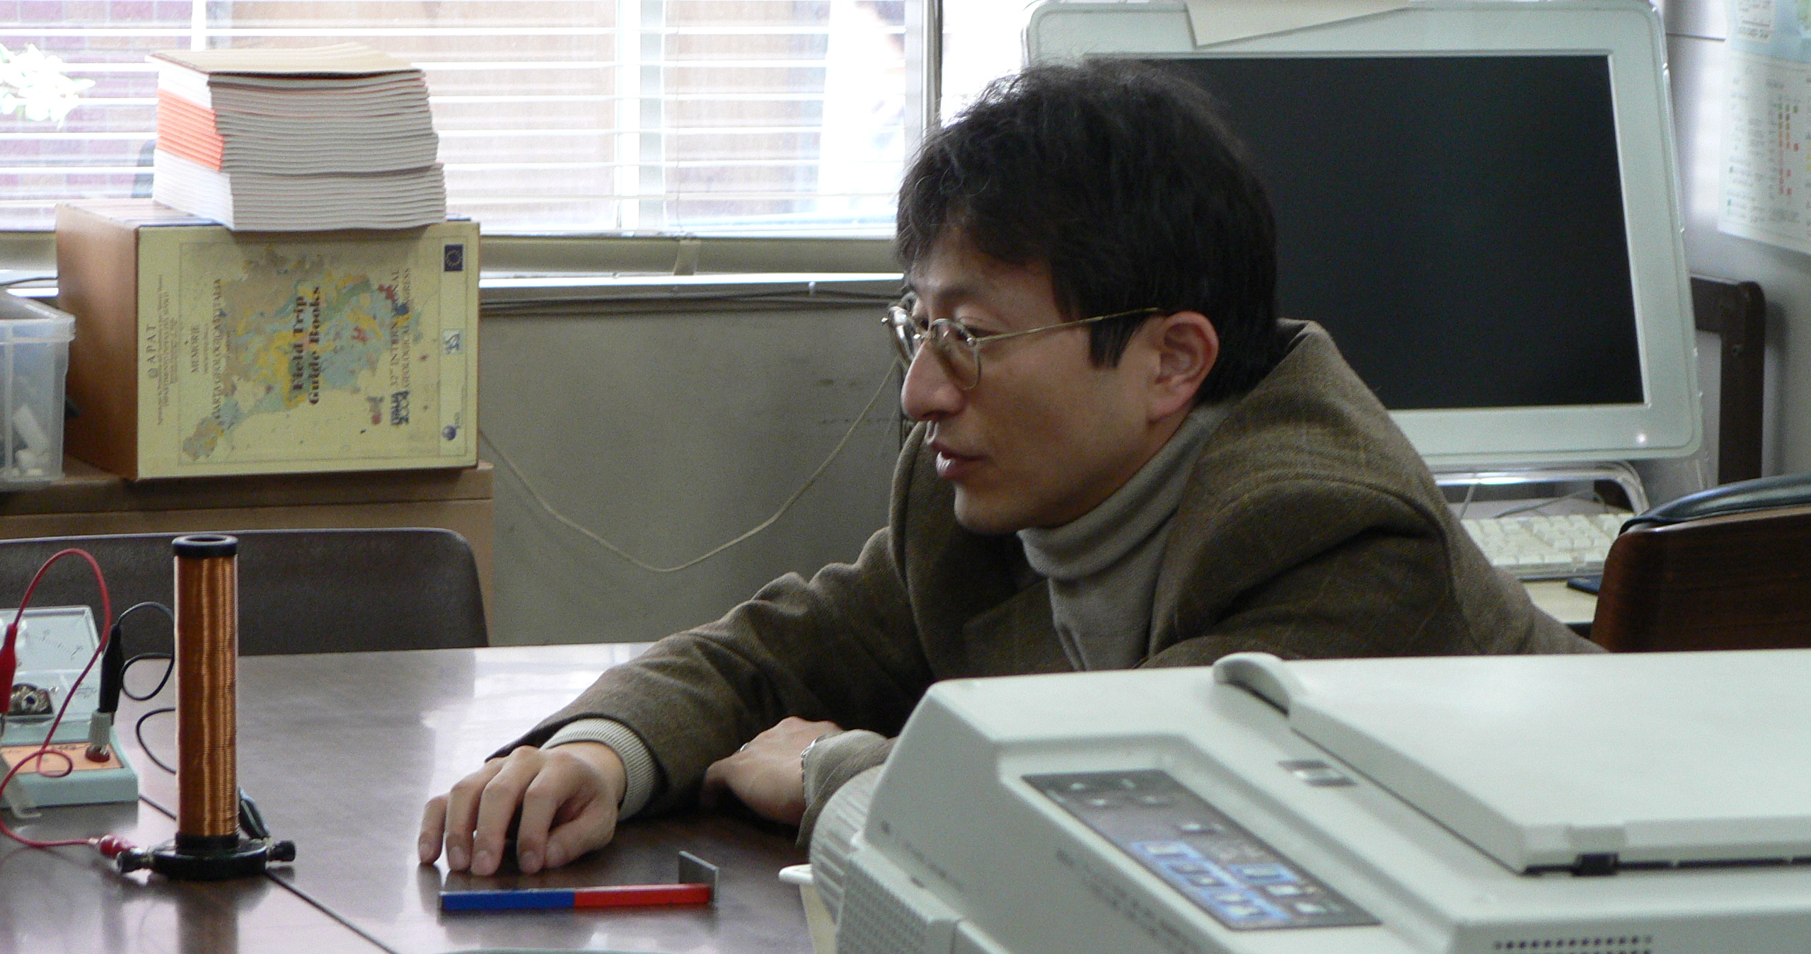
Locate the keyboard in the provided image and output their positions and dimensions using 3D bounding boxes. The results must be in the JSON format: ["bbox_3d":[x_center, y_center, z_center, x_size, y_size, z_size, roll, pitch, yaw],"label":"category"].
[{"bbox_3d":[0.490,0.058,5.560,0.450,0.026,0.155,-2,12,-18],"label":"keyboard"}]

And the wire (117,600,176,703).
[{"bbox_3d":[-0.465,0.107,3.970,0.040,0.062,0.040,-2,8,-18],"label":"wire"}]

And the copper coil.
[{"bbox_3d":[-0.406,0.125,3.770,0.038,0.177,0.038,1,7,0],"label":"copper coil"}]

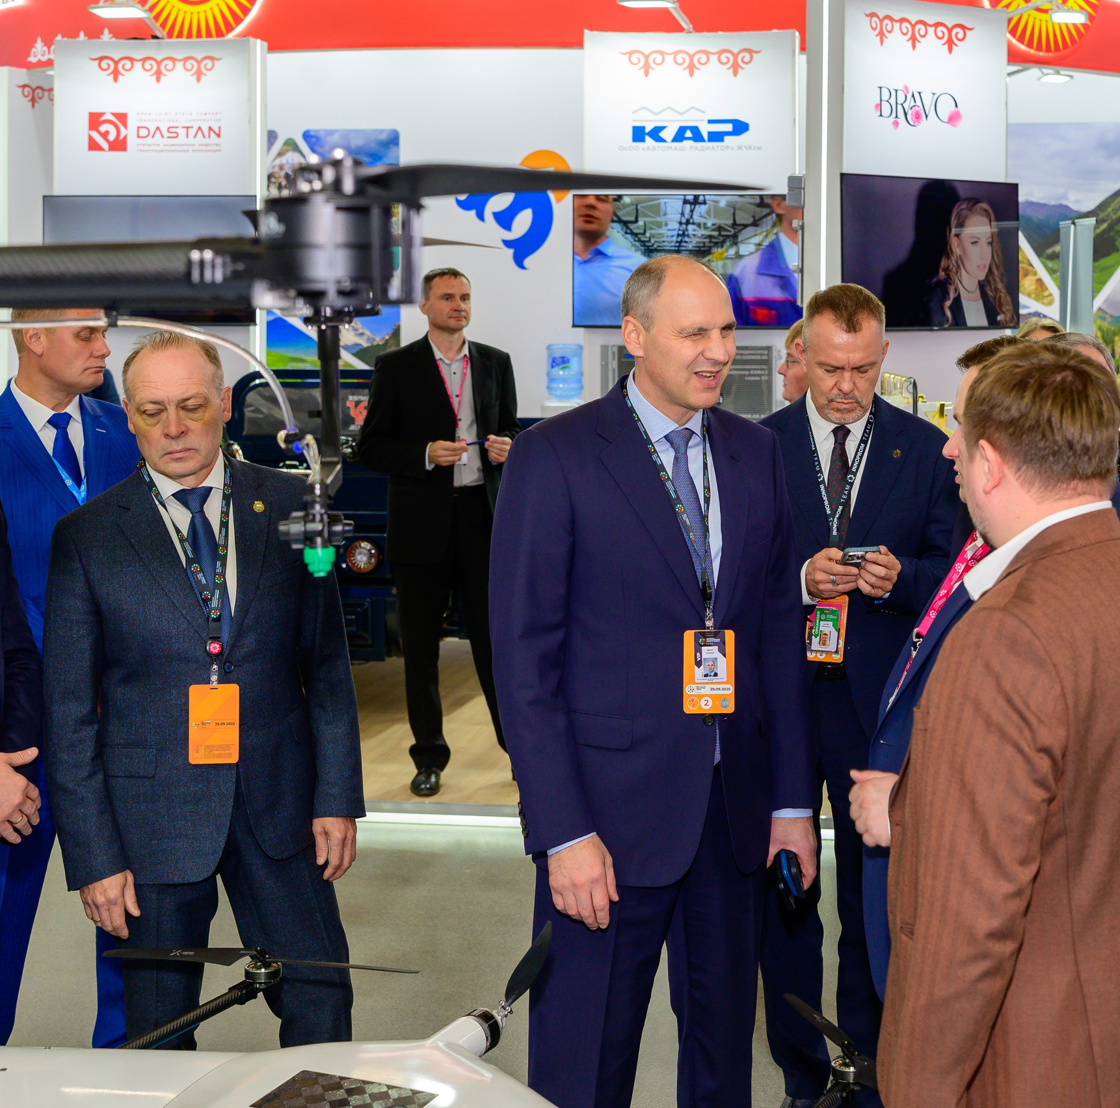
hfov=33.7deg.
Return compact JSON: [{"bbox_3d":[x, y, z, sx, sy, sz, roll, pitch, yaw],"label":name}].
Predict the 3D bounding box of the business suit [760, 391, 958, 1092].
[{"bbox_3d":[0.604,0.413,3.930,0.540,1.480,0.380,2,5,20],"label":"business suit"}]

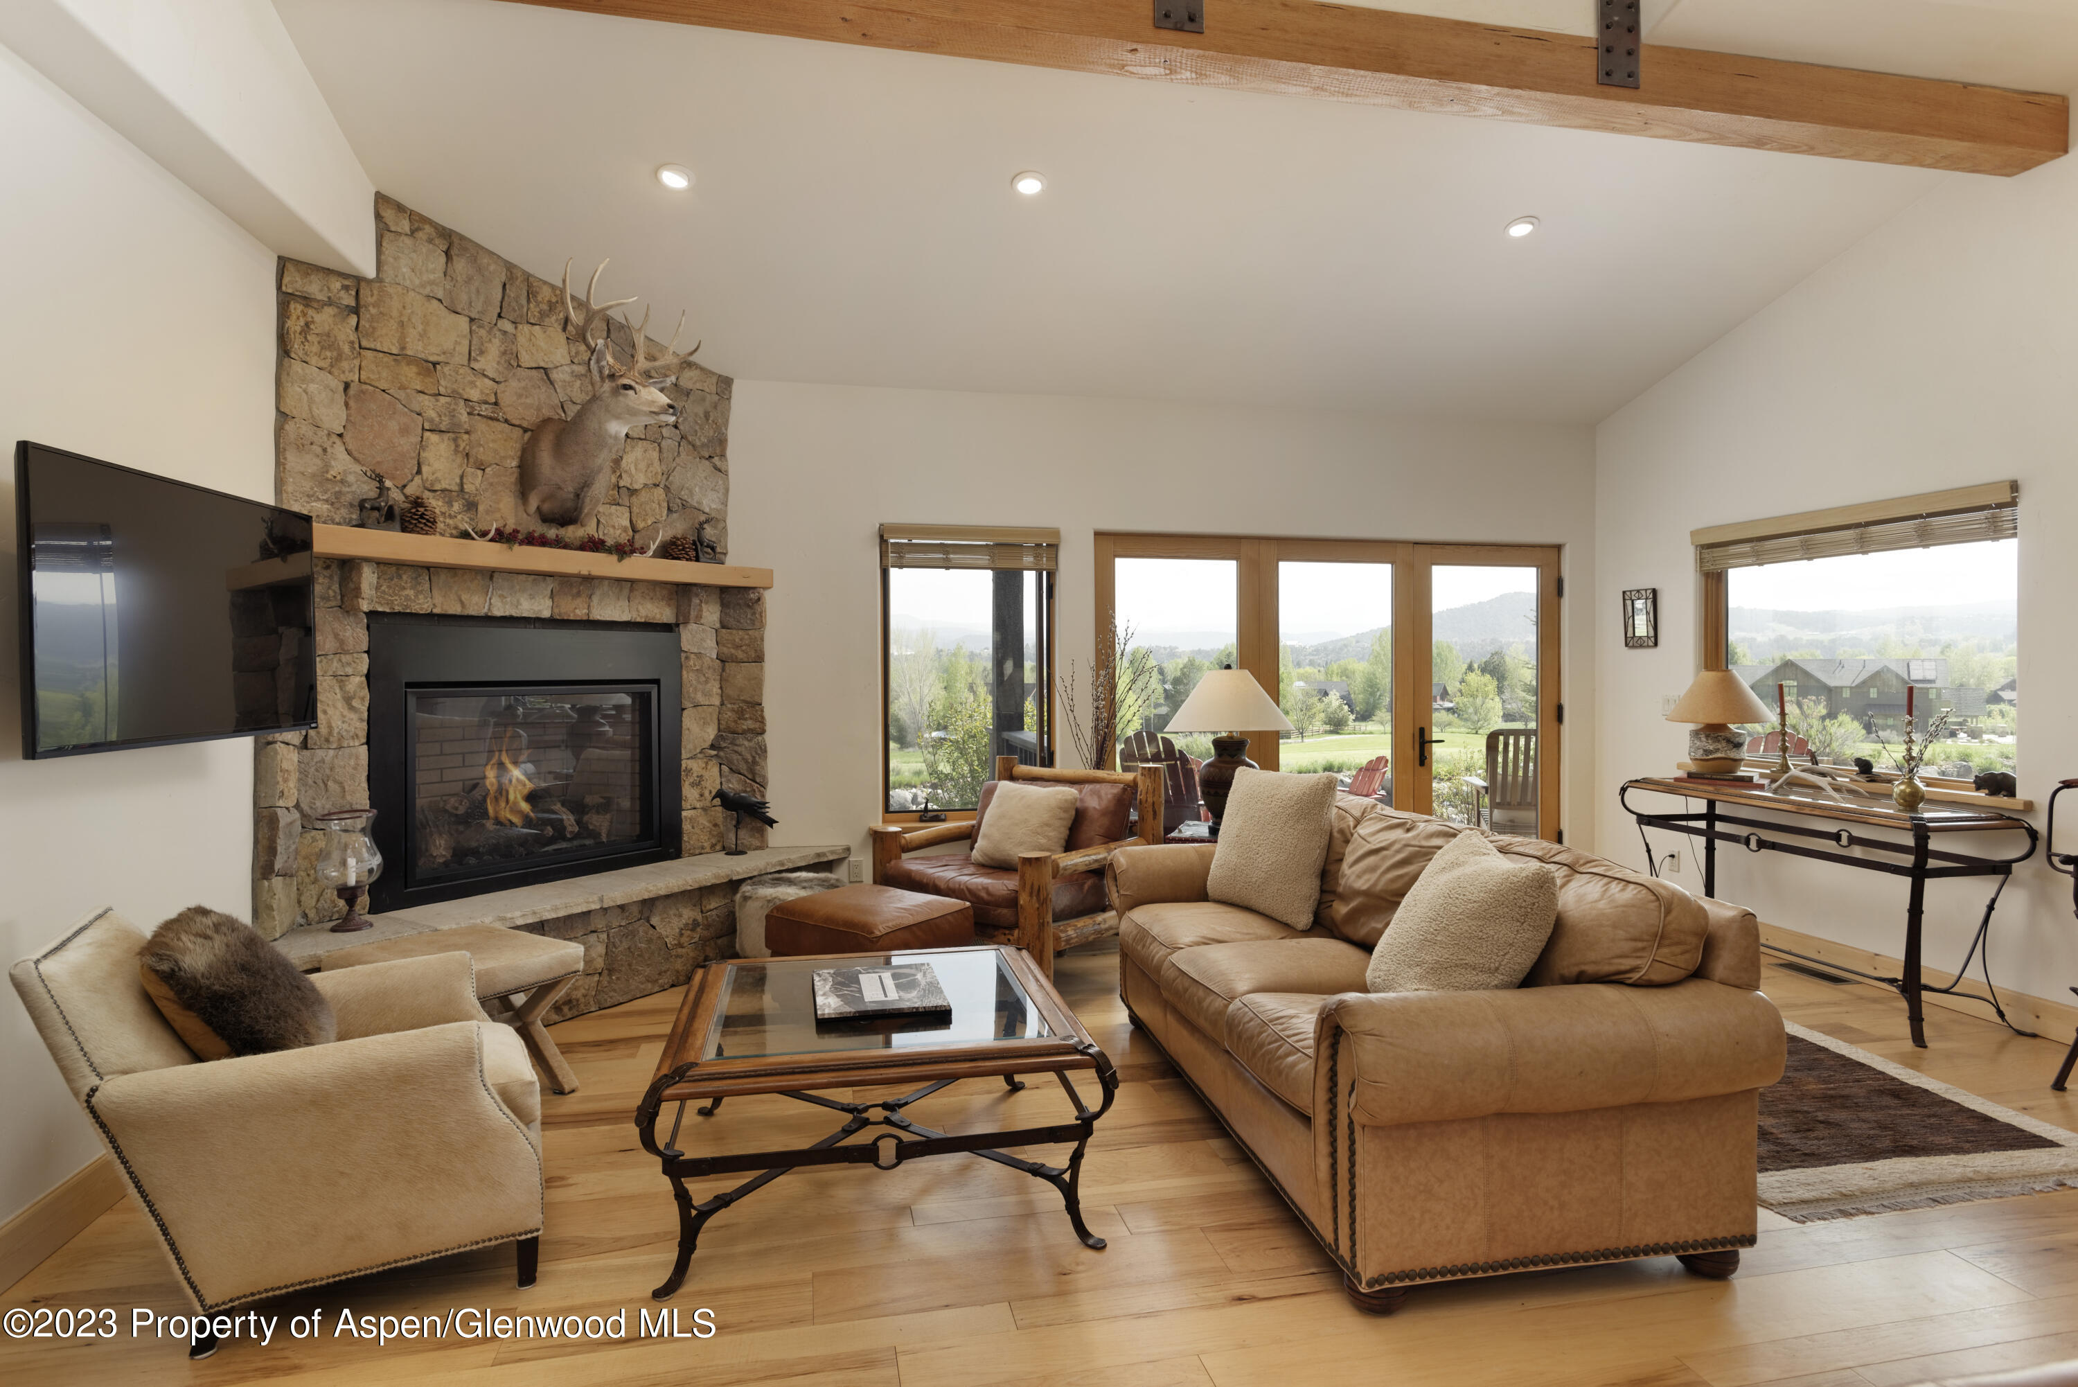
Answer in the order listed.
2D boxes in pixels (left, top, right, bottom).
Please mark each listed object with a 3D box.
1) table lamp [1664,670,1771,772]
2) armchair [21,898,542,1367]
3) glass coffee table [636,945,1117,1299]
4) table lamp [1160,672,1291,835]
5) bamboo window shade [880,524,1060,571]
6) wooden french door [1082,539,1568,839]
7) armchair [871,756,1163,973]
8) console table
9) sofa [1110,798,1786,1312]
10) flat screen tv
[{"bbox_3d":[3.181,0.132,5.138,0.420,0.485,0.420,-1,1,-13],"label":"table lamp"},{"bbox_3d":[-1.680,0.908,2.542,0.930,0.840,0.740,-1,2,-27],"label":"armchair"},{"bbox_3d":[-0.446,1.084,2.999,1.080,0.456,1.080,-1,1,-11],"label":"glass coffee table"},{"bbox_3d":[0.834,0.252,4.799,0.565,0.735,0.565,-1,1,-13],"label":"table lamp"},{"bbox_3d":[-0.332,-0.719,5.448,0.893,0.213,0.080,-1,1,-13],"label":"bamboo window shade"},{"bbox_3d":[1.642,0.198,6.020,2.771,2.068,0.120,-1,1,-13],"label":"wooden french door"},{"bbox_3d":[-0.122,0.797,4.883,1.050,0.940,0.860,1,2,40],"label":"armchair"},{"bbox_3d":[3.268,0.851,4.718,0.510,0.810,1.530,-1,1,-13],"label":"console table"},{"bbox_3d":[0.964,0.847,3.382,1.030,0.900,2.210,0,1,-11],"label":"sofa"},{"bbox_3d":[-2.136,-0.199,2.768,0.050,0.645,1.120,0,1,-8],"label":"flat screen tv"}]

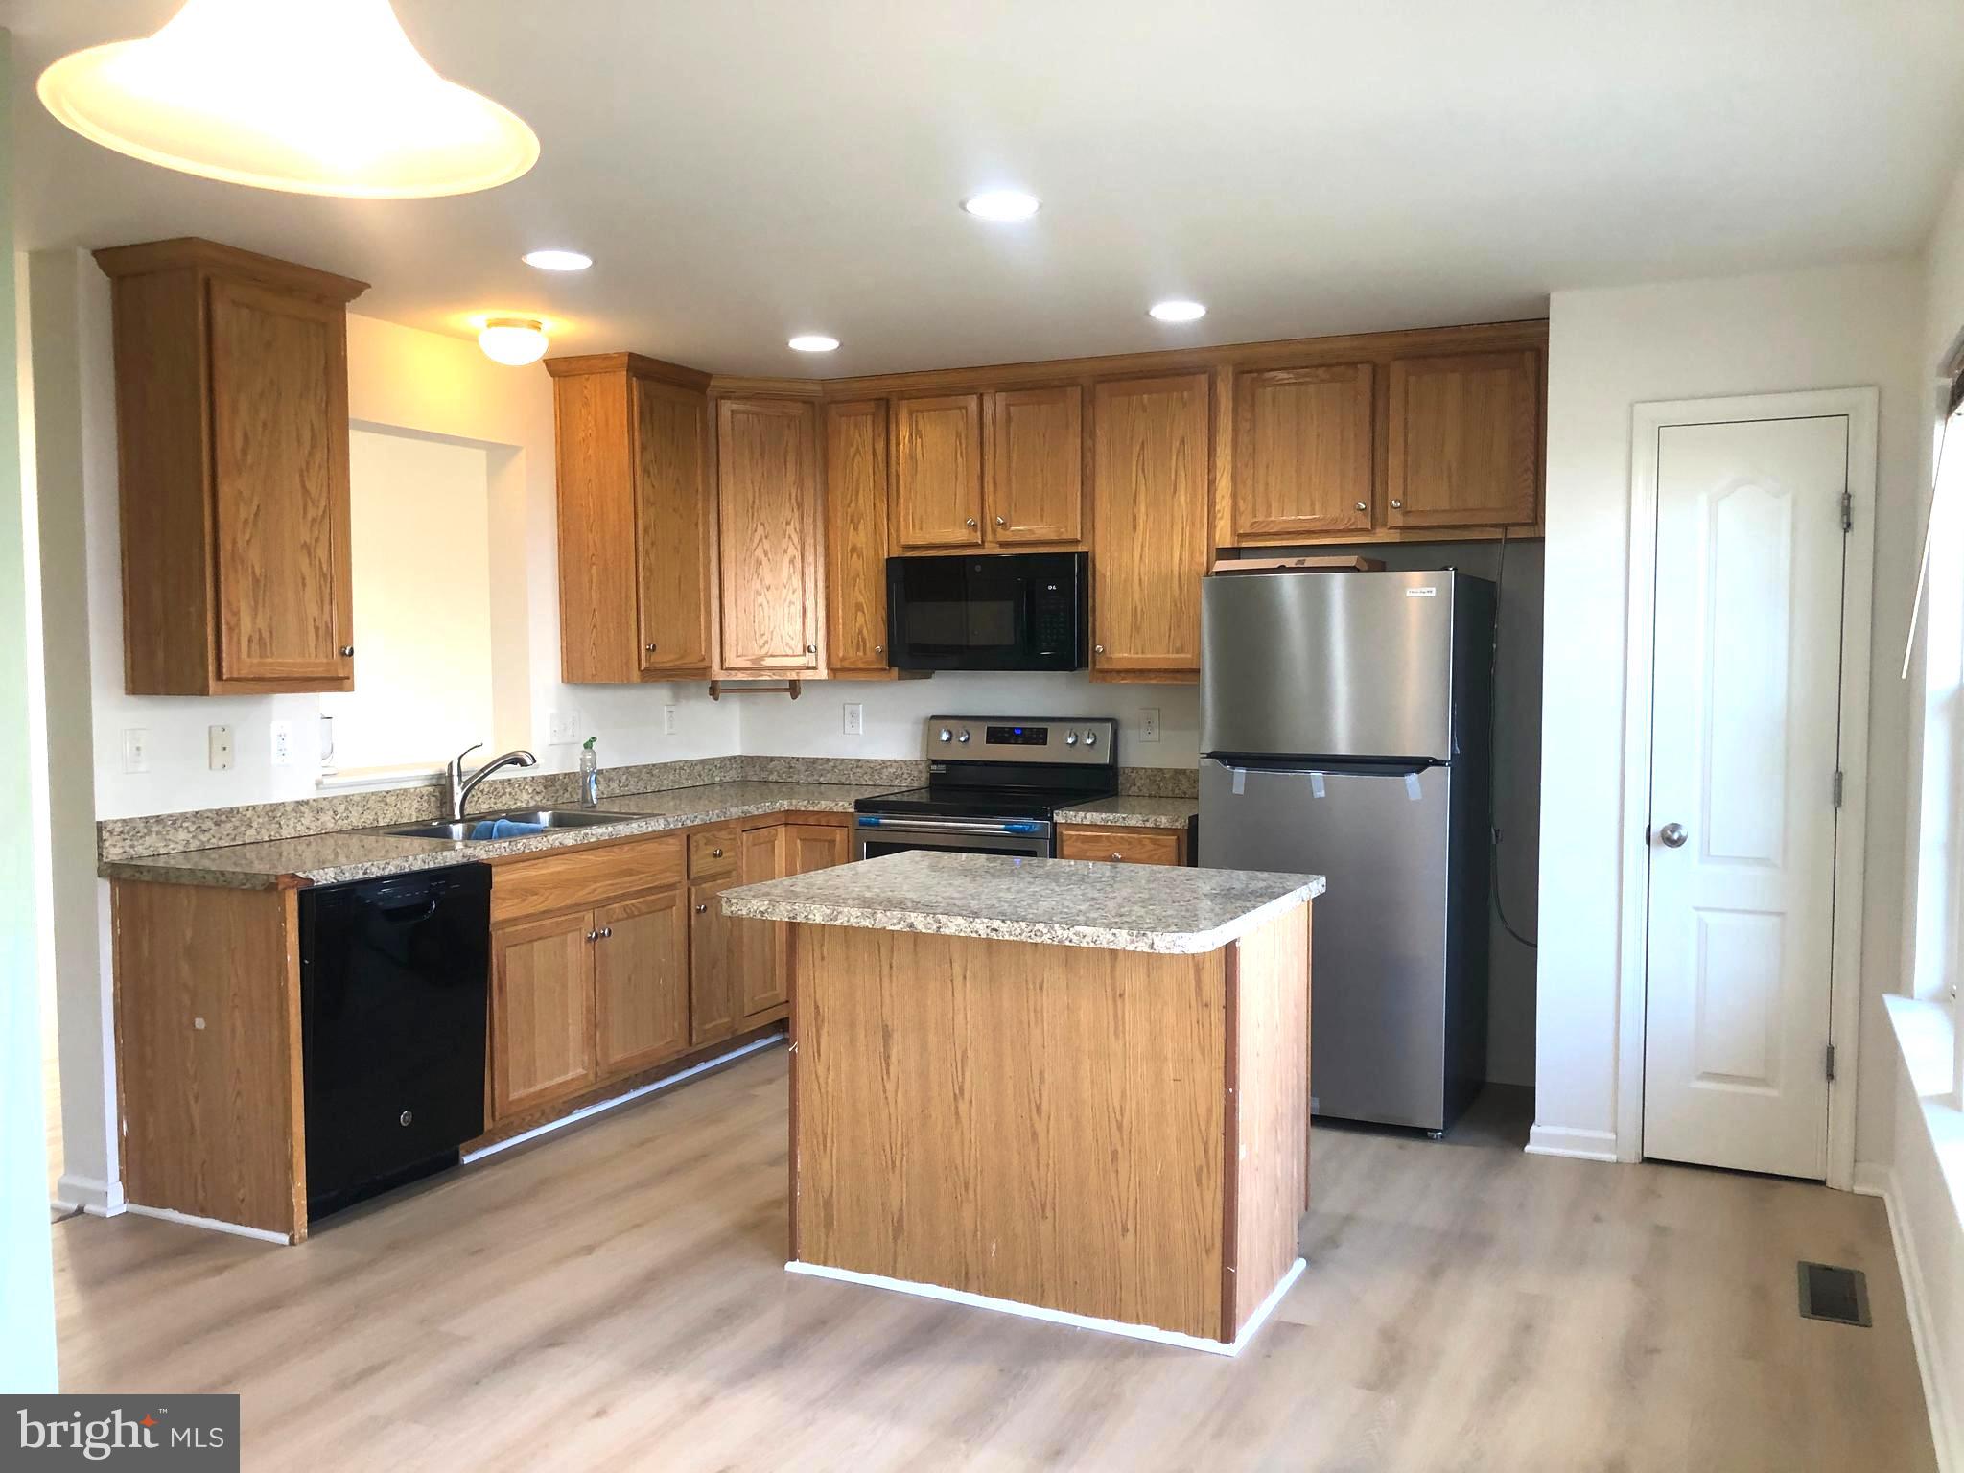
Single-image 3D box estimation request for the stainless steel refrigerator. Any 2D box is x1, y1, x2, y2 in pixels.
[{"bbox_3d":[1.196,0.332,5.145,0.759,1.685,0.752,2,3,27],"label":"stainless steel refrigerator"}]

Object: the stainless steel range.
[{"bbox_3d":[0.022,0.543,5.631,0.757,1.191,0.682,1,3,26],"label":"stainless steel range"}]

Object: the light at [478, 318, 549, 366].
[{"bbox_3d":[-1.413,-1.187,4.810,0.214,0.125,0.214,0,3,0],"label":"light"}]

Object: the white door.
[{"bbox_3d":[2.079,0.176,4.346,0.454,2.051,0.040,1,3,26],"label":"white door"}]

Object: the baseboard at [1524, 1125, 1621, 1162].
[{"bbox_3d":[1.690,1.167,4.558,0.246,0.081,0.025,1,3,26],"label":"baseboard"}]

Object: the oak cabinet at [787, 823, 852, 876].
[{"bbox_3d":[-0.439,0.673,5.909,0.301,0.843,0.622,1,3,26],"label":"oak cabinet"}]

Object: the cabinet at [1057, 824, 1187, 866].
[{"bbox_3d":[0.588,0.698,5.406,0.456,0.843,0.622,1,3,26],"label":"cabinet"}]

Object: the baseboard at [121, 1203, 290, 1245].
[{"bbox_3d":[-1.942,1.223,3.985,0.562,0.022,0.020,1,3,26],"label":"baseboard"}]

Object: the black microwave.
[{"bbox_3d":[0.077,-0.450,5.859,0.757,0.407,0.400,1,3,26],"label":"black microwave"}]

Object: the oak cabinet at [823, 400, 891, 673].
[{"bbox_3d":[-0.380,-0.737,5.974,0.296,1.033,0.334,1,3,26],"label":"oak cabinet"}]

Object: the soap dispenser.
[{"bbox_3d":[-1.355,0.124,5.490,0.055,0.237,0.070,1,3,24],"label":"soap dispenser"}]

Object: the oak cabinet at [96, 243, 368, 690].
[{"bbox_3d":[-1.927,-0.662,4.151,0.361,1.098,0.545,1,3,26],"label":"oak cabinet"}]

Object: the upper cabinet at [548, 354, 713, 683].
[{"bbox_3d":[-1.238,-0.755,5.725,0.365,1.119,0.499,1,3,26],"label":"upper cabinet"}]

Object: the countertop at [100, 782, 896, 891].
[{"bbox_3d":[-1.192,0.278,5.055,0.927,0.044,2.796,1,3,26],"label":"countertop"}]

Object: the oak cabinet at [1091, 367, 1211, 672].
[{"bbox_3d":[0.656,-0.721,5.607,0.451,1.061,0.338,1,3,26],"label":"oak cabinet"}]

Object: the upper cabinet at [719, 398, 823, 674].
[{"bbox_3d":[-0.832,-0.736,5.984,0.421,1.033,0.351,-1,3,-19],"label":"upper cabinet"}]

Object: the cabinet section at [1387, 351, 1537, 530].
[{"bbox_3d":[1.554,-0.918,5.065,0.455,0.540,0.320,1,3,26],"label":"cabinet section"}]

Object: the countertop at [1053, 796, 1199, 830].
[{"bbox_3d":[0.591,0.260,5.521,0.463,0.043,0.635,1,3,26],"label":"countertop"}]

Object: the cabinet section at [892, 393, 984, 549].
[{"bbox_3d":[-0.084,-0.960,5.869,0.359,0.540,0.320,1,3,26],"label":"cabinet section"}]

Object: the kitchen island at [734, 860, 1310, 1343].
[{"bbox_3d":[0.125,0.800,3.650,1.114,0.914,0.879,1,3,26],"label":"kitchen island"}]

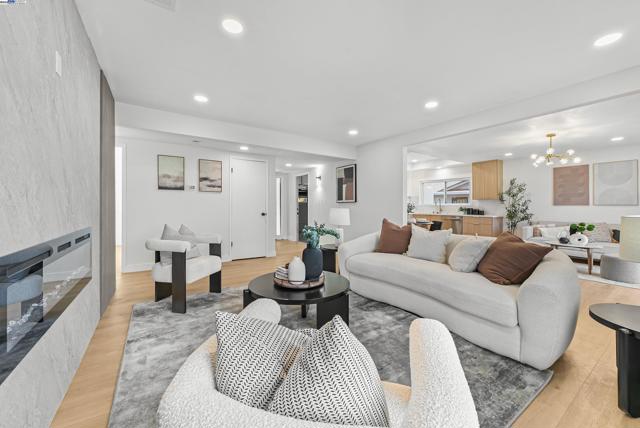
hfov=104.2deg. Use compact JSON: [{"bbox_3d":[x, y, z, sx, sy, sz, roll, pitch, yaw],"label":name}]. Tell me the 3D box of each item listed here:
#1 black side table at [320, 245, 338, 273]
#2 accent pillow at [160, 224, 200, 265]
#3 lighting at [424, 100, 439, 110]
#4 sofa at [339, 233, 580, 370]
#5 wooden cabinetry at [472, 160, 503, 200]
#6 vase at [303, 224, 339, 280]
[{"bbox_3d":[0.230,0.756,3.981,0.470,0.470,0.470,0,1,0],"label":"black side table"},{"bbox_3d":[-1.646,0.347,2.929,0.170,0.420,0.450,-9,-2,17],"label":"accent pillow"},{"bbox_3d":[1.374,-1.350,3.070,0.180,0.030,0.180,0,2,-33],"label":"lighting"},{"bbox_3d":[1.214,0.639,2.831,0.893,0.770,2.366,0,2,-34],"label":"sofa"},{"bbox_3d":[4.592,-0.885,6.836,0.335,1.080,0.630,0,2,-33],"label":"wooden cabinetry"},{"bbox_3d":[0.008,0.343,2.312,0.345,0.515,0.280,1,1,0],"label":"vase"}]

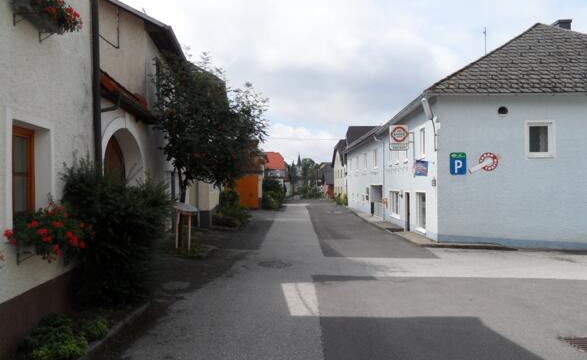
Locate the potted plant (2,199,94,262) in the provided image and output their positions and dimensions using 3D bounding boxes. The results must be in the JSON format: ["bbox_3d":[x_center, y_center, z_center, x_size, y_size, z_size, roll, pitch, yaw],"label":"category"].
[{"bbox_3d":[-2.669,0.553,4.564,0.450,0.600,1.200,-1,-1,-8],"label":"potted plant"}]

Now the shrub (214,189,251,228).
[{"bbox_3d":[-2.577,1.157,17.287,1.450,1.550,2.000,-1,-1,-7],"label":"shrub"}]

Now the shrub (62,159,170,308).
[{"bbox_3d":[-2.456,0.707,5.992,1.250,2.020,1.400,-1,-1,-8],"label":"shrub"}]

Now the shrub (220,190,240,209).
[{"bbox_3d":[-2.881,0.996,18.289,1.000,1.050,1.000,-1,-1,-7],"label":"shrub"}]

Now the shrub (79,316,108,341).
[{"bbox_3d":[-2.297,1.688,4.759,0.280,0.200,0.360,-1,-1,-8],"label":"shrub"}]

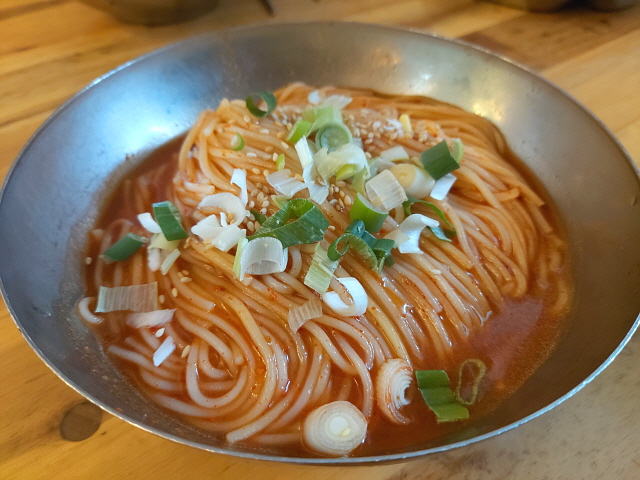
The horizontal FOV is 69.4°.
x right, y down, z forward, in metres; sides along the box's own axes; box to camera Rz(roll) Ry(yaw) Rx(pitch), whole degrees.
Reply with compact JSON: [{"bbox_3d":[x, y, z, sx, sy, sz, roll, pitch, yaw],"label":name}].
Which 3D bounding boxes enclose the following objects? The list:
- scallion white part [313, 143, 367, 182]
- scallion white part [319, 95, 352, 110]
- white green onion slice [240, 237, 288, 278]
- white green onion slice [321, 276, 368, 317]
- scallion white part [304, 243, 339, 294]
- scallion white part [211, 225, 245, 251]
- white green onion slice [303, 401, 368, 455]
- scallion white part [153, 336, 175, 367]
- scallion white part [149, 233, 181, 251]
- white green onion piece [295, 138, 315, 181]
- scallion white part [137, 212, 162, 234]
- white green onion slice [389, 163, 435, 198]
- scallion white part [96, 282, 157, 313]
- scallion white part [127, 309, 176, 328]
[{"bbox_3d":[0.007,-0.027,0.162,0.018,0.009,0.011,0,47,0],"label":"scallion white part"},{"bbox_3d":[0.007,-0.065,0.220,0.016,0.004,0.010,0,62,0],"label":"scallion white part"},{"bbox_3d":[-0.018,0.006,0.147,0.014,0.009,0.010,-4,48,-4],"label":"white green onion slice"},{"bbox_3d":[0.007,0.017,0.139,0.013,0.007,0.010,0,47,0],"label":"white green onion slice"},{"bbox_3d":[0.001,0.009,0.144,0.007,0.002,0.014,20,67,9],"label":"scallion white part"},{"bbox_3d":[-0.034,-0.001,0.172,0.012,0.004,0.007,-39,65,-15],"label":"scallion white part"},{"bbox_3d":[0.005,0.058,0.140,0.018,0.005,0.018,4,42,-5],"label":"white green onion slice"},{"bbox_3d":[-0.052,0.037,0.154,0.003,0.002,0.011,23,51,20],"label":"scallion white part"},{"bbox_3d":[-0.062,0.001,0.183,0.012,0.004,0.008,0,67,0],"label":"scallion white part"},{"bbox_3d":[-0.006,-0.032,0.183,0.006,0.004,0.015,-15,83,-2],"label":"white green onion piece"},{"bbox_3d":[-0.062,-0.006,0.169,0.010,0.003,0.005,34,56,27],"label":"scallion white part"},{"bbox_3d":[0.036,-0.023,0.181,0.012,0.011,0.011,15,29,-41],"label":"white green onion slice"},{"bbox_3d":[-0.063,0.019,0.152,0.017,0.002,0.010,-4,48,-4],"label":"scallion white part"},{"bbox_3d":[-0.053,0.025,0.147,0.015,0.003,0.005,-9,48,-8],"label":"scallion white part"}]

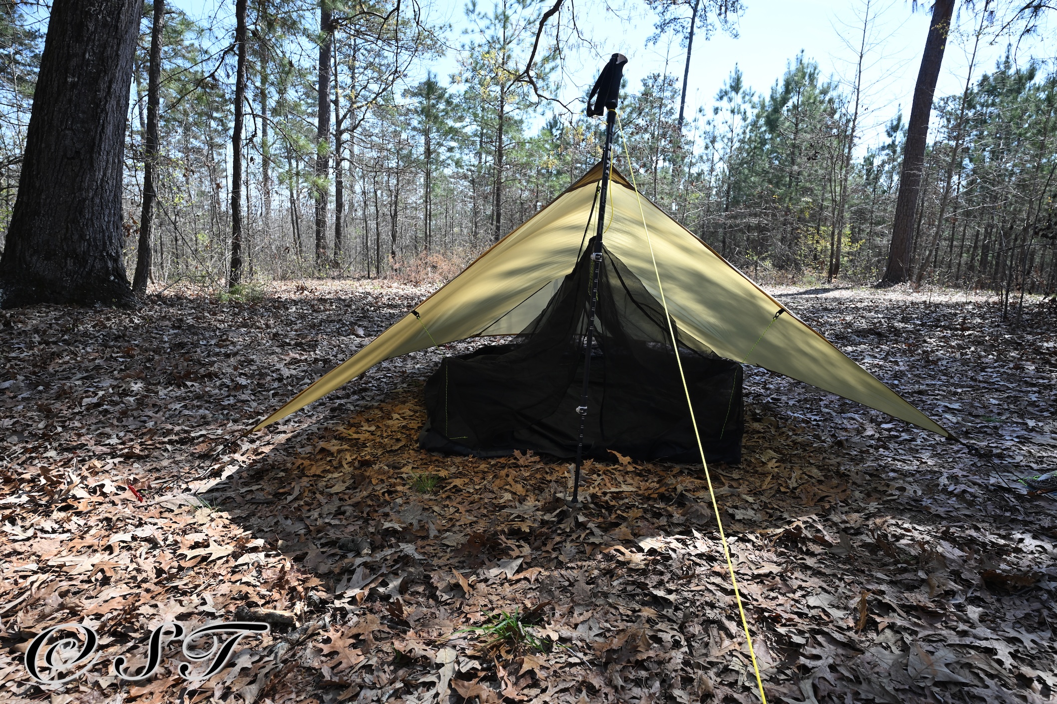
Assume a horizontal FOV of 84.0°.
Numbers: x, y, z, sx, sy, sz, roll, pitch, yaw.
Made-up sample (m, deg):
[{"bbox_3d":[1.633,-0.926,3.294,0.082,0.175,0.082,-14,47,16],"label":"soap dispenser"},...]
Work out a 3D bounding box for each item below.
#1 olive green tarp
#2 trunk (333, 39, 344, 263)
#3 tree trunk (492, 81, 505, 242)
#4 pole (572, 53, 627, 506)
[{"bbox_3d":[0.247,-0.277,2.842,2.089,0.859,2.538,2,10,1],"label":"olive green tarp"},{"bbox_3d":[-4.922,-4.968,15.026,0.240,5.745,0.240,2,10,0],"label":"trunk"},{"bbox_3d":[-0.806,-4.837,16.570,0.180,5.205,0.180,2,10,0],"label":"tree trunk"},{"bbox_3d":[0.159,-0.150,1.536,0.092,1.202,0.065,6,7,8],"label":"pole"}]

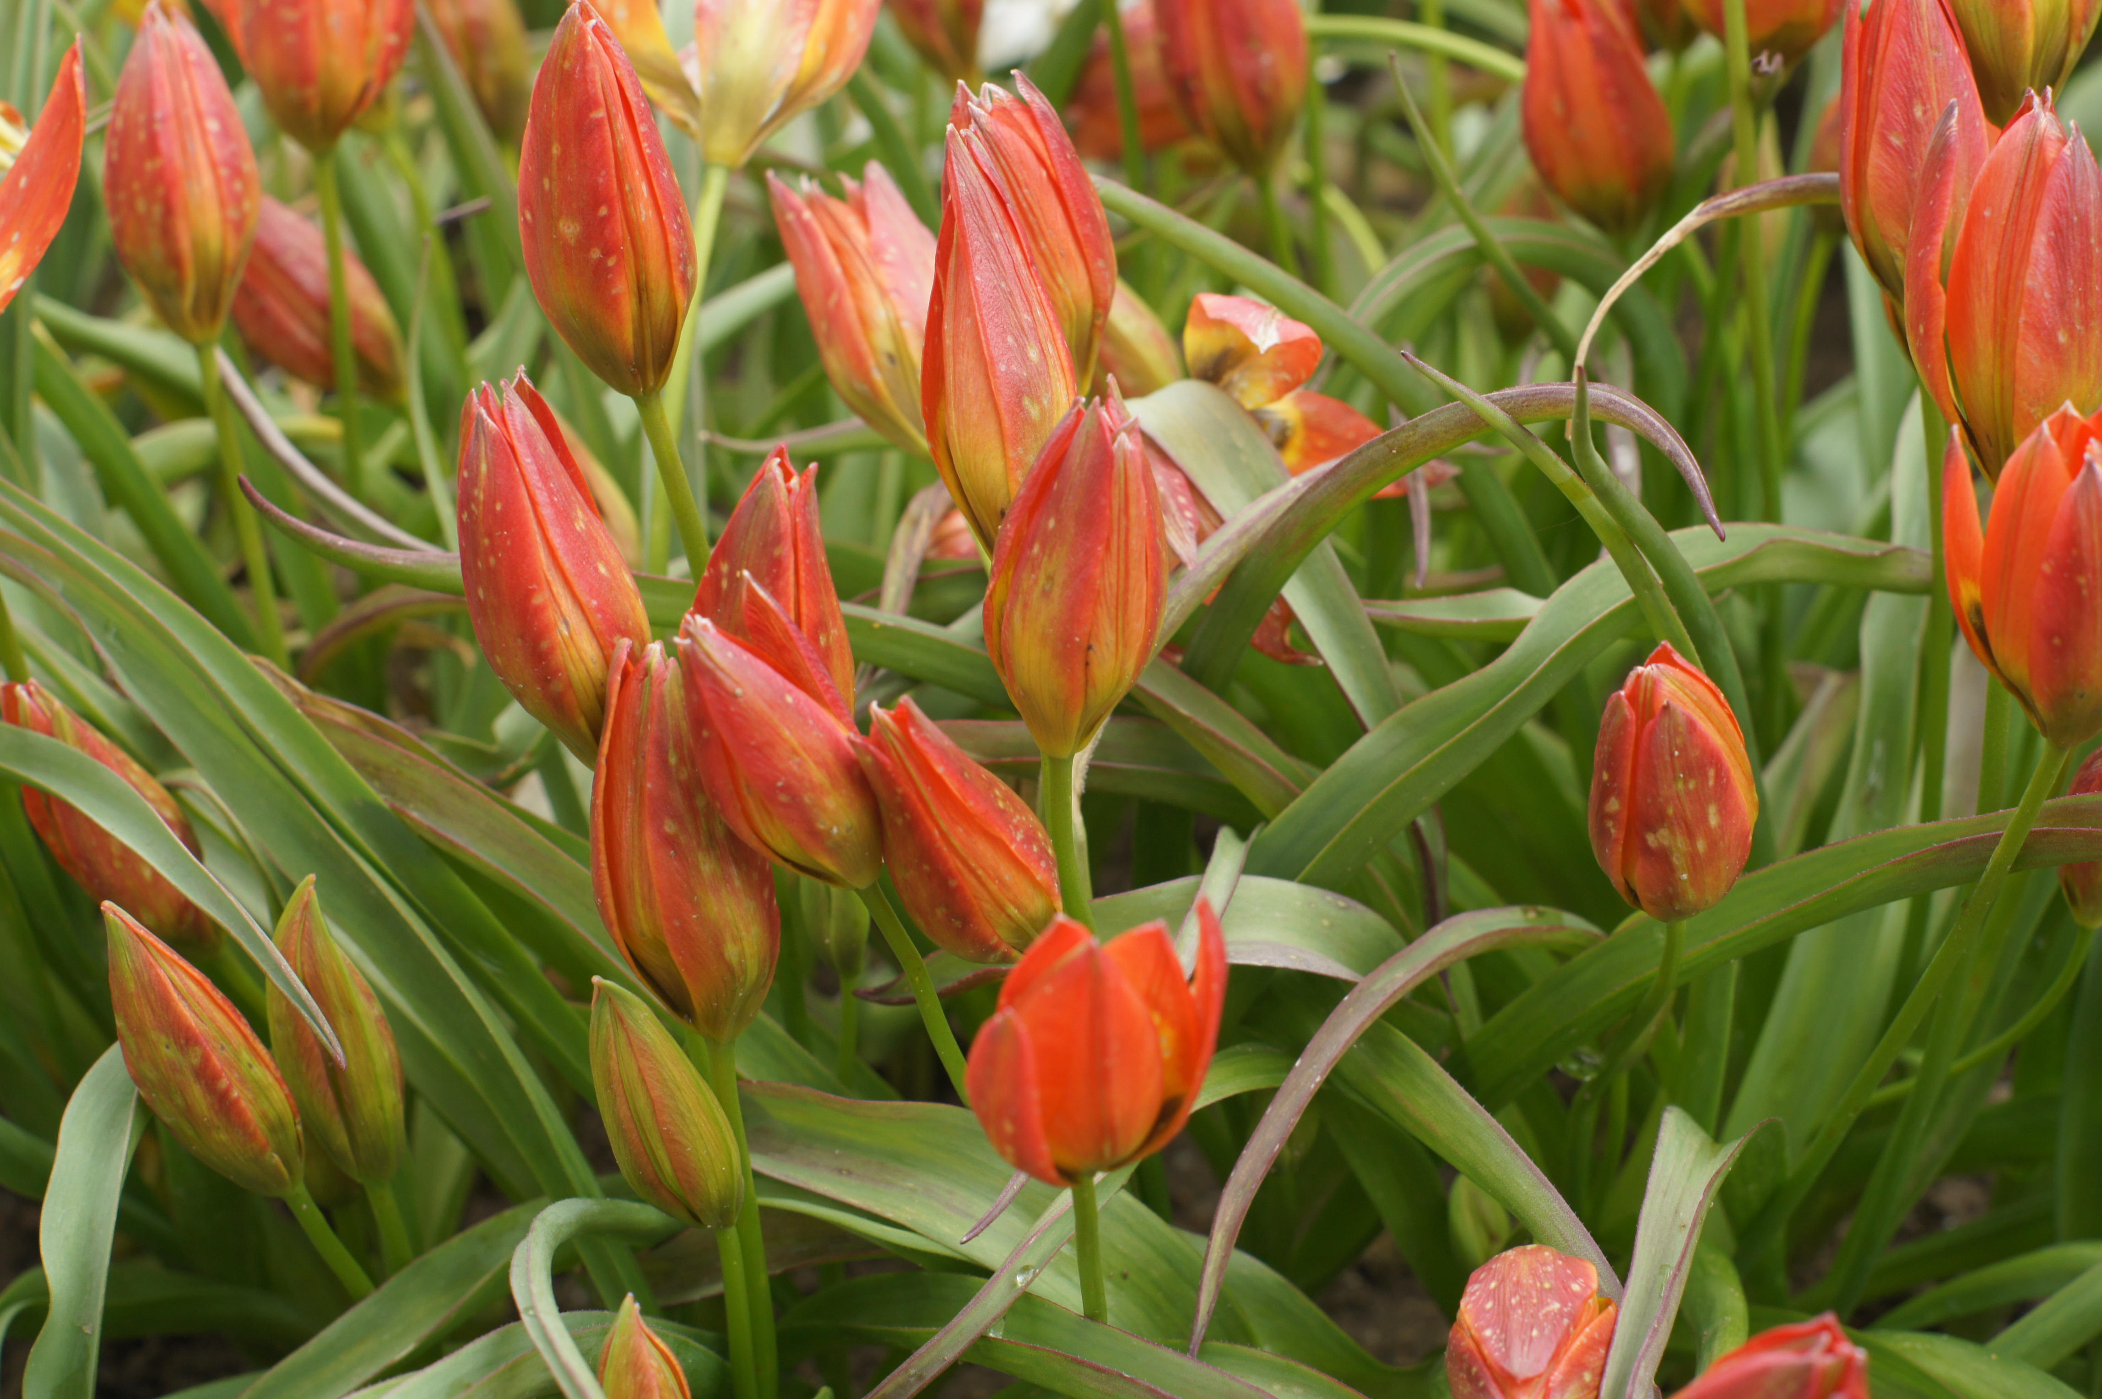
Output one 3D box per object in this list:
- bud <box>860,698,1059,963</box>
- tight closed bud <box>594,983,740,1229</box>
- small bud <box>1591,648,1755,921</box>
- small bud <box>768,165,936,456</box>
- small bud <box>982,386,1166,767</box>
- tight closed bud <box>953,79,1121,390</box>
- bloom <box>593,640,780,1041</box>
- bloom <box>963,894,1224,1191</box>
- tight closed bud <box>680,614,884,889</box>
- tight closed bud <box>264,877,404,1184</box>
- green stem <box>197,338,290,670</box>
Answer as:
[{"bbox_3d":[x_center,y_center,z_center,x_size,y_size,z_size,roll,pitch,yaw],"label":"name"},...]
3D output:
[{"bbox_3d":[-0.015,0.022,0.745,0.026,0.052,0.026,-32,14,-2],"label":"bud"},{"bbox_3d":[-0.062,0.066,0.710,0.017,0.046,0.017,-27,12,-7],"label":"tight closed bud"},{"bbox_3d":[0.108,0.014,0.760,0.029,0.050,0.029,0,21,8],"label":"small bud"},{"bbox_3d":[-0.035,-0.076,0.860,0.029,0.061,0.029,-21,20,0],"label":"small bud"},{"bbox_3d":[0.005,-0.021,0.750,0.029,0.063,0.029,8,16,0],"label":"small bud"},{"bbox_3d":[-0.002,-0.088,0.830,0.028,0.061,0.028,-14,20,1],"label":"tight closed bud"},{"bbox_3d":[-0.060,0.023,0.725,0.027,0.067,0.027,-12,11,-5],"label":"bloom"},{"bbox_3d":[0.007,0.056,0.710,0.039,0.045,0.039,2,10,1],"label":"bloom"},{"bbox_3d":[-0.044,0.009,0.725,0.022,0.053,0.022,-35,16,-3],"label":"tight closed bud"},{"bbox_3d":[-0.119,0.056,0.730,0.021,0.053,0.021,-13,12,-10],"label":"tight closed bud"},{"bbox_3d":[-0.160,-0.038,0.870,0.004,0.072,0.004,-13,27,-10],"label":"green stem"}]

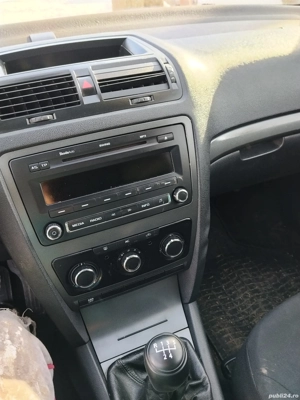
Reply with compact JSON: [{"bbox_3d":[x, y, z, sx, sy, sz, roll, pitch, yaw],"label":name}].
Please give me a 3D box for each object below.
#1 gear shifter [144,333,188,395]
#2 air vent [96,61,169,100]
[{"bbox_3d":[0.021,0.212,0.442,0.055,0.071,0.056,-3,33,2],"label":"gear shifter"},{"bbox_3d":[-0.028,-0.172,0.487,0.100,0.049,0.032,-15,4,-16],"label":"air vent"}]

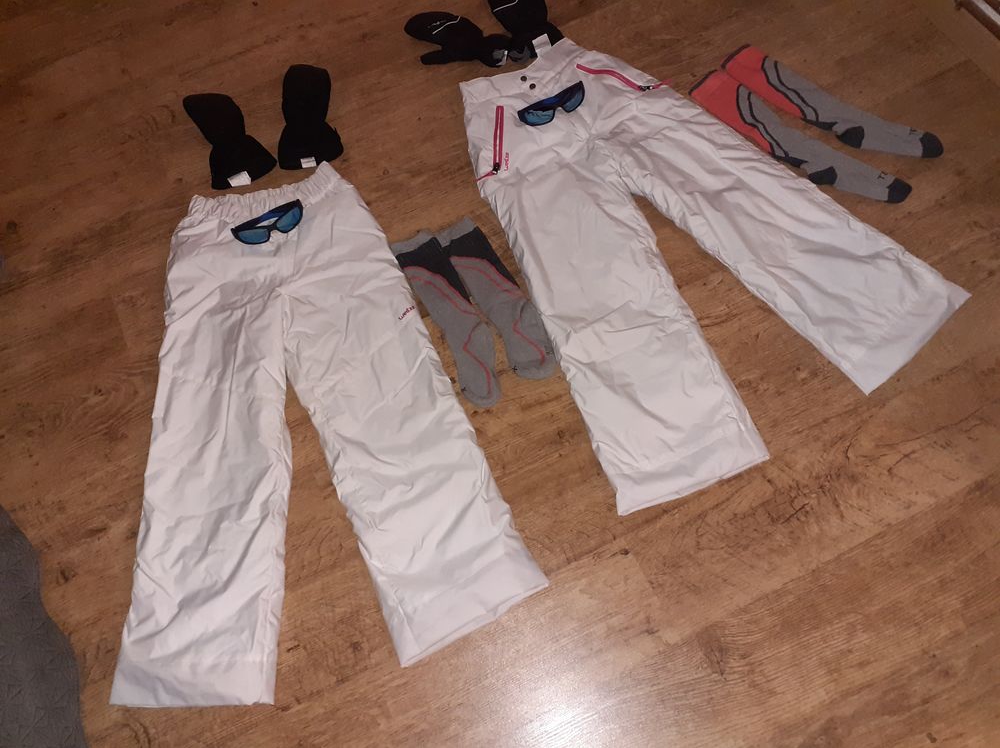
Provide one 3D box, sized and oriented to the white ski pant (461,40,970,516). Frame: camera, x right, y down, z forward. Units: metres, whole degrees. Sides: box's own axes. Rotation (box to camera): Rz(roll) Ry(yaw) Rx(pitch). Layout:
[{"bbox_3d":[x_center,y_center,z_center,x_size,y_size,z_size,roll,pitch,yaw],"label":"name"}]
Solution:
[{"bbox_3d":[0.248,-0.264,1.290,0.648,0.060,0.863,-29,67,-8],"label":"white ski pant"}]

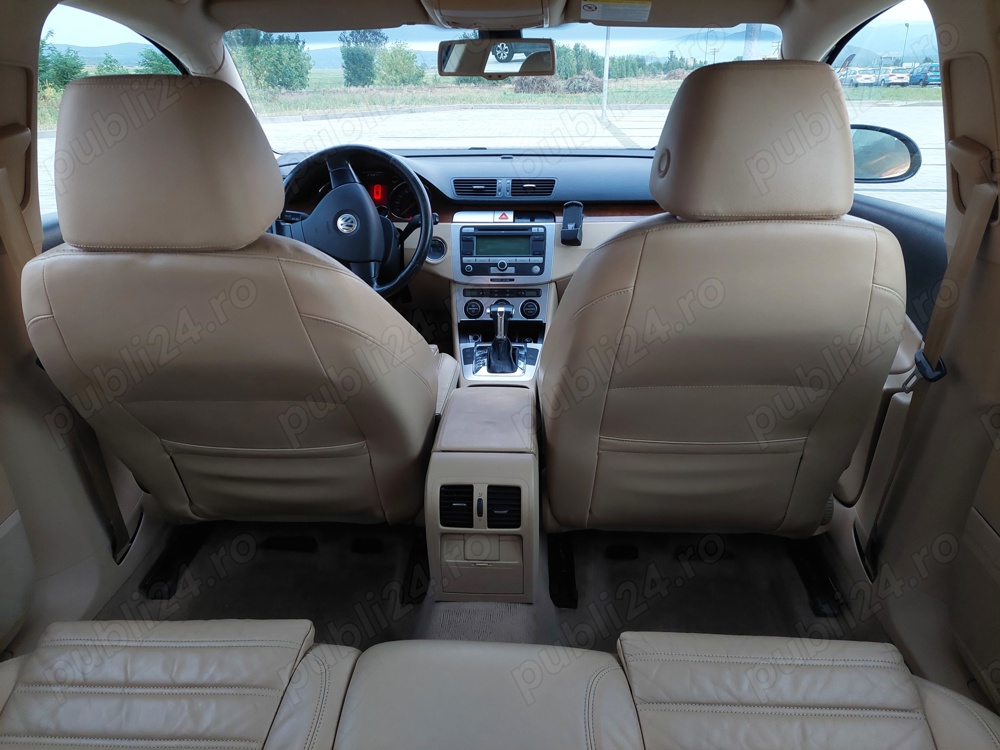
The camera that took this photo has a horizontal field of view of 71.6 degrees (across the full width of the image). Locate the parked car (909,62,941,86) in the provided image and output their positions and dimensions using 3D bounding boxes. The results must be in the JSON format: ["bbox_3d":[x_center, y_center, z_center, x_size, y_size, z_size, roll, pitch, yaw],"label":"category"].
[{"bbox_3d":[36.995,-25.823,59.799,1.800,1.740,4.400,6,24,13],"label":"parked car"}]

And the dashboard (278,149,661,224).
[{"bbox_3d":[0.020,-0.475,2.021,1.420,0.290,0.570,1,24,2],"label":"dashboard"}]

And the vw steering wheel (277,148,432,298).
[{"bbox_3d":[-0.352,-0.377,1.735,0.380,0.380,0.120,1,0,2],"label":"vw steering wheel"}]

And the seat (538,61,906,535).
[{"bbox_3d":[0.362,-0.121,1.428,0.540,0.950,0.760,1,24,2],"label":"seat"}]

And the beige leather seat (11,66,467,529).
[{"bbox_3d":[-0.387,-0.073,1.343,0.540,0.950,0.760,1,24,2],"label":"beige leather seat"}]

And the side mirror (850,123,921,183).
[{"bbox_3d":[0.907,-0.560,1.745,0.235,0.145,0.140,3,24,8],"label":"side mirror"}]

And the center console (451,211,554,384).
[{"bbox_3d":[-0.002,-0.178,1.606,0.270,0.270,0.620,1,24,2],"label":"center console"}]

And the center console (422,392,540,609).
[{"bbox_3d":[-0.023,0.190,1.244,0.178,0.280,0.330,1,24,2],"label":"center console"}]

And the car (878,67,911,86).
[{"bbox_3d":[35.844,-27.294,63.522,1.820,1.600,4.400,6,24,13],"label":"car"}]

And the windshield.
[{"bbox_3d":[0.022,-0.763,1.949,1.400,0.140,0.840,1,-4,2],"label":"windshield"}]

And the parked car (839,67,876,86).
[{"bbox_3d":[33.702,-27.818,64.877,1.780,1.530,4.300,6,24,13],"label":"parked car"}]

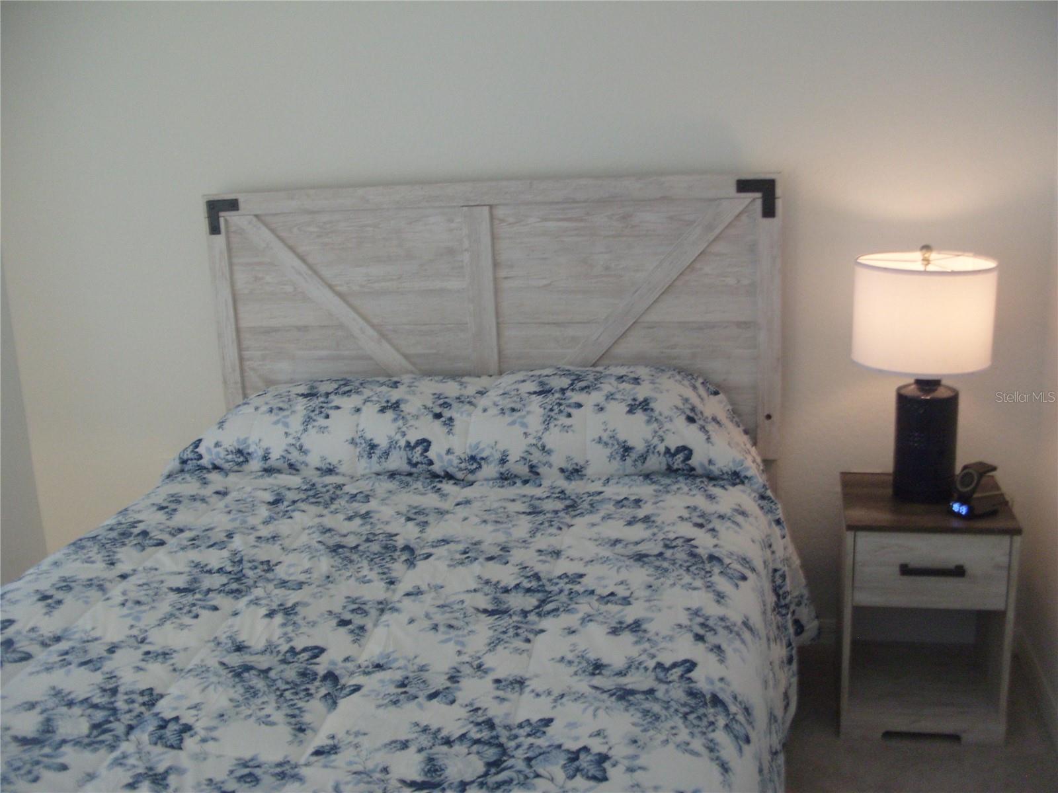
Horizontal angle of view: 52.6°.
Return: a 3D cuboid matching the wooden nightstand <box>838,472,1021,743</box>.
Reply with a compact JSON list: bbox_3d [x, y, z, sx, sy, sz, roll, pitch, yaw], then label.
[{"bbox_3d":[1.010,0.533,2.777,0.388,0.563,0.400,1,14,13],"label":"wooden nightstand"}]

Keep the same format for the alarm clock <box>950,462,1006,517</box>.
[{"bbox_3d":[1.084,0.223,2.600,0.120,0.116,0.075,-13,17,-37],"label":"alarm clock"}]

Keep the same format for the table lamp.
[{"bbox_3d":[0.987,-0.060,2.680,0.335,0.636,0.335,1,14,13],"label":"table lamp"}]

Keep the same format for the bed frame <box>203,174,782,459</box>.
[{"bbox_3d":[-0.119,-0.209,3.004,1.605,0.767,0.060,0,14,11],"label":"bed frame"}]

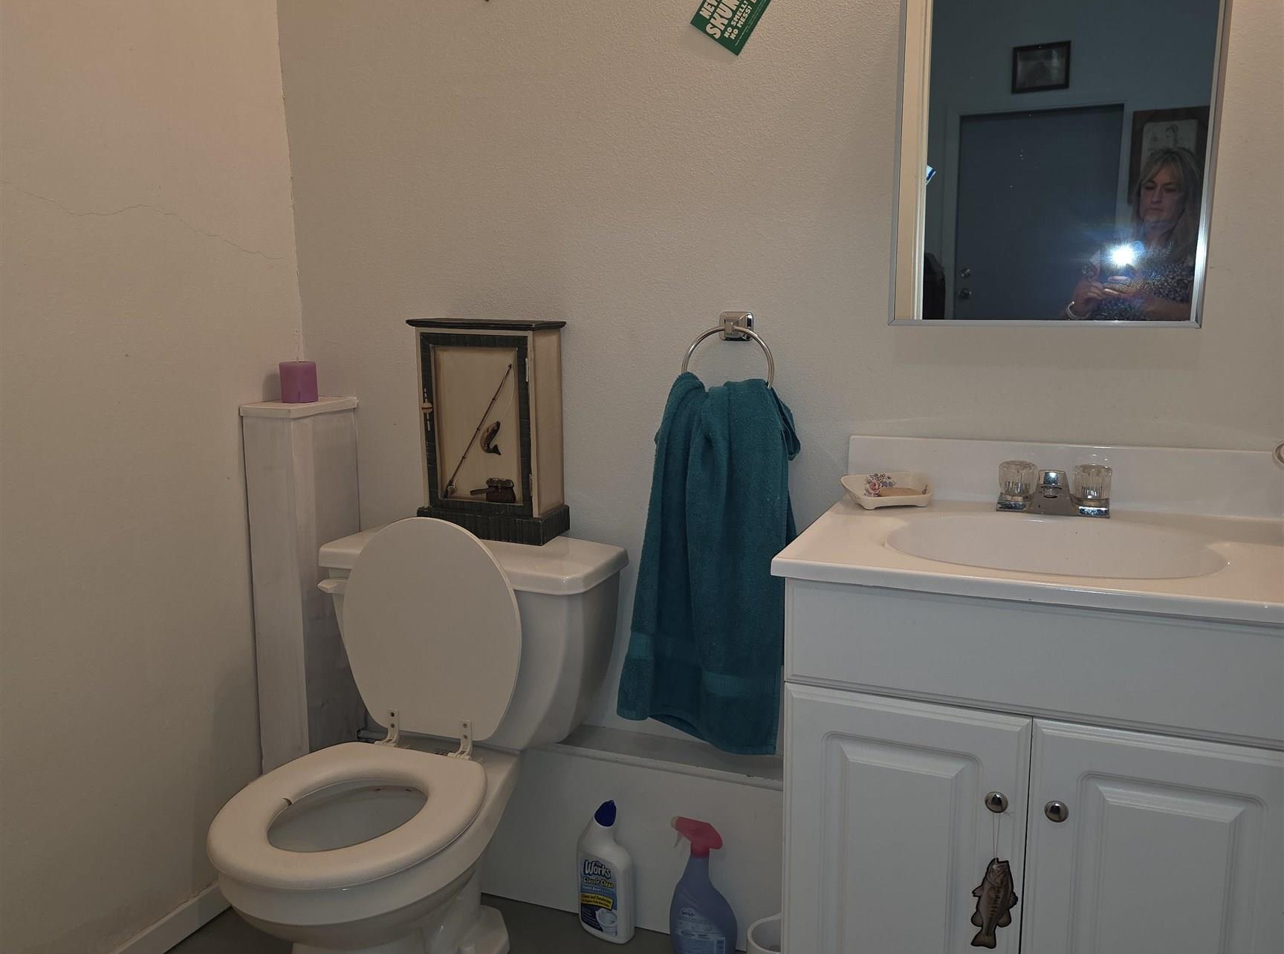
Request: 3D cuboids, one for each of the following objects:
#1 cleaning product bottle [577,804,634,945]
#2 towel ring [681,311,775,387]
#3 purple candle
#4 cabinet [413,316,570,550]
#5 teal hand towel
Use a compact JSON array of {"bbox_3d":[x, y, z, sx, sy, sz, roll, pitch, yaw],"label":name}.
[{"bbox_3d":[-0.063,0.689,2.006,0.096,0.250,0.056,6,12,34],"label":"cleaning product bottle"},{"bbox_3d":[0.142,-0.177,1.858,0.156,0.180,0.062,4,11,22],"label":"towel ring"},{"bbox_3d":[-0.644,-0.174,2.130,0.067,0.071,0.067,4,11,22],"label":"purple candle"},{"bbox_3d":[-0.267,-0.084,1.999,0.250,0.376,0.125,4,11,22],"label":"cabinet"},{"bbox_3d":[0.106,0.137,1.908,0.295,0.630,0.095,4,11,22],"label":"teal hand towel"}]

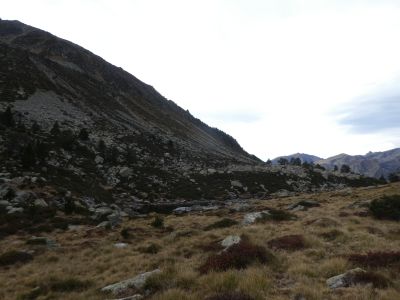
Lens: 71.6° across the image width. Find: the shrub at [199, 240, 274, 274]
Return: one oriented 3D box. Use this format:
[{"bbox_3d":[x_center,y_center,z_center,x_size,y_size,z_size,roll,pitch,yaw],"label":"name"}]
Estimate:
[{"bbox_3d":[0.680,1.970,5.200,1.350,0.470,1.000,0,-3,0],"label":"shrub"}]

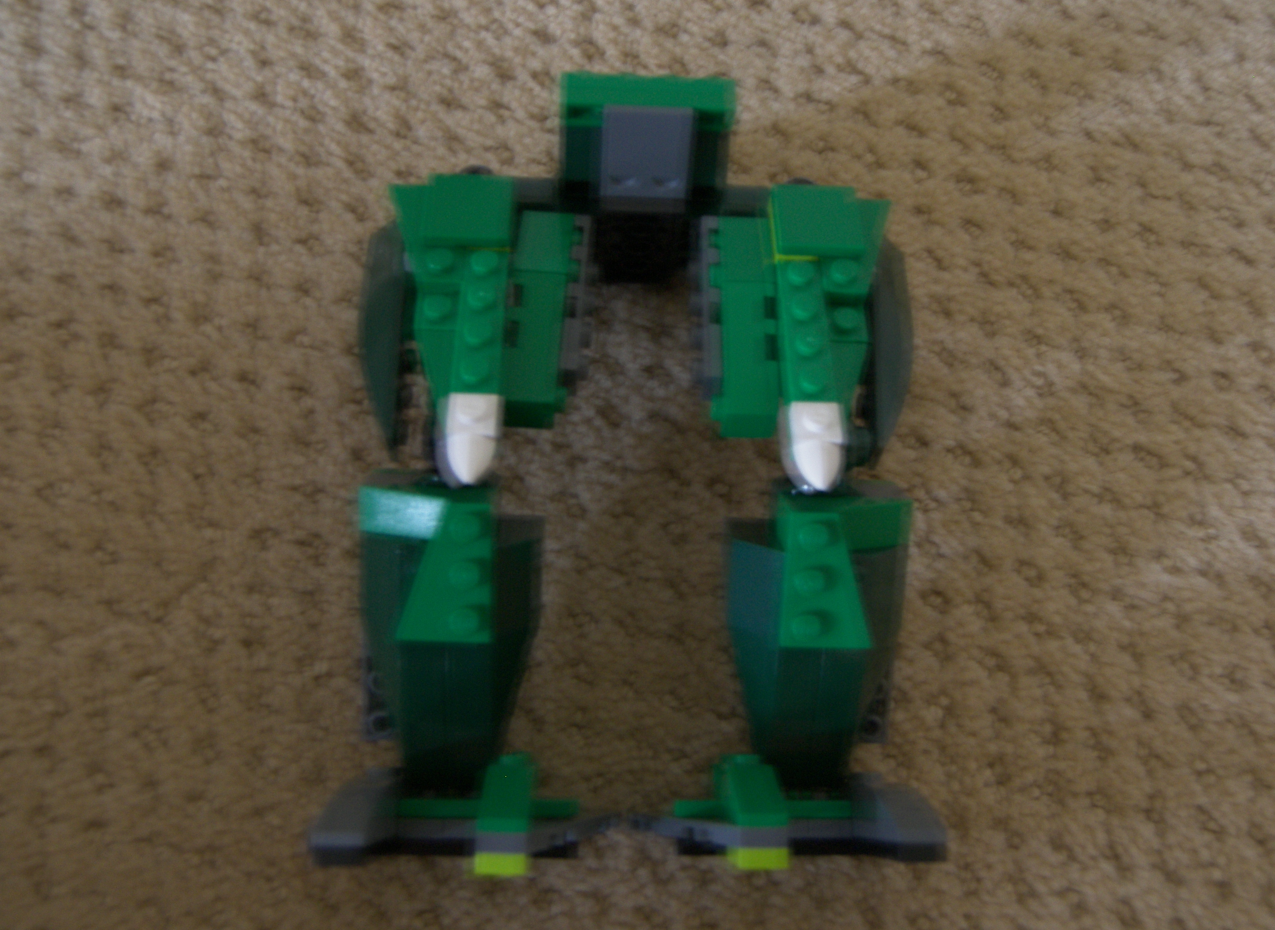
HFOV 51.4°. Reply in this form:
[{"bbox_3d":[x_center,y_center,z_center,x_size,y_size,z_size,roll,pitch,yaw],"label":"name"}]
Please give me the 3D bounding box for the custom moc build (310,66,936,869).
[{"bbox_3d":[-0.002,0.001,0.249,0.105,0.059,0.142,1,75,-3],"label":"custom moc build"}]

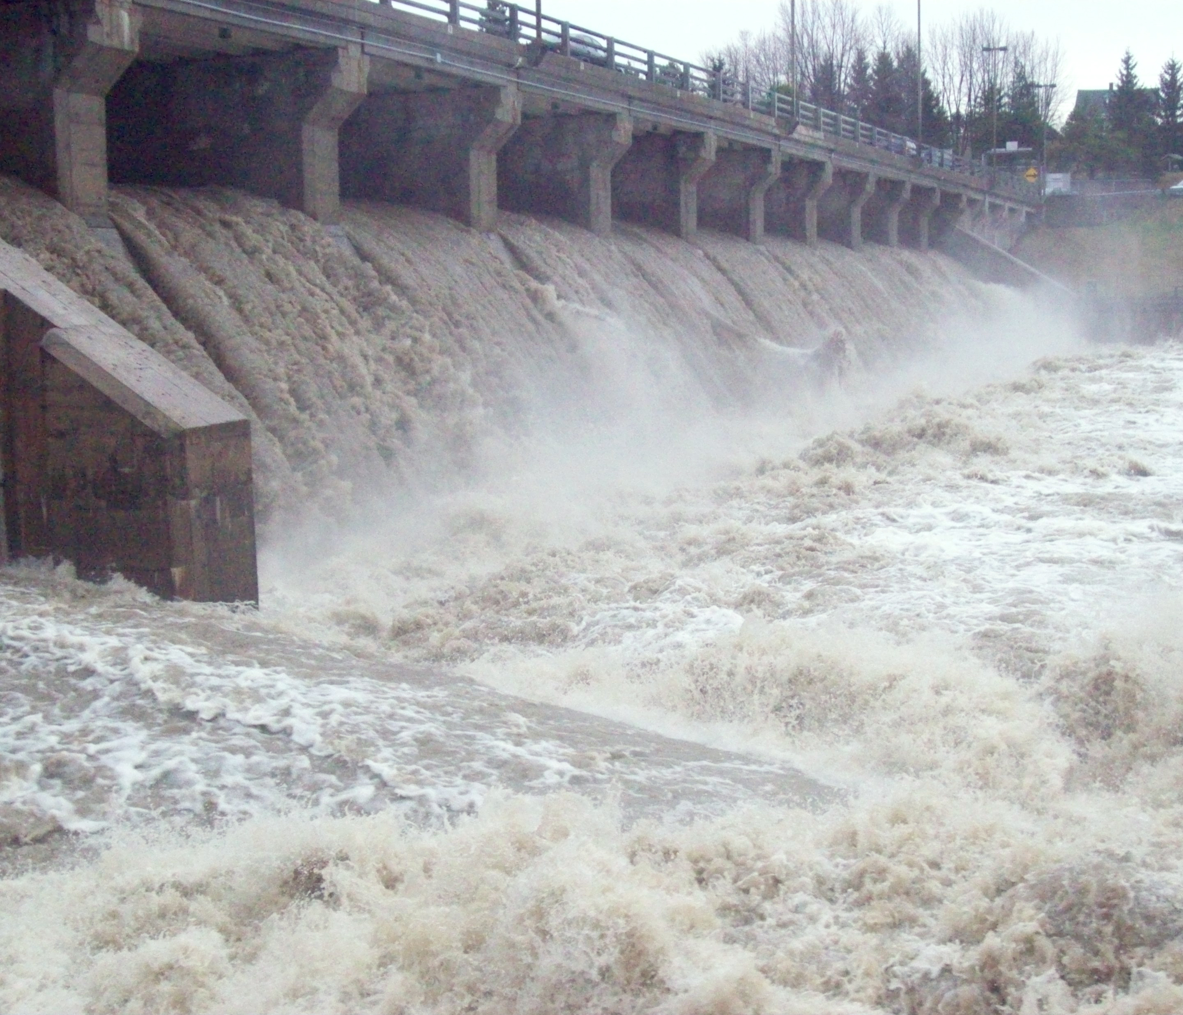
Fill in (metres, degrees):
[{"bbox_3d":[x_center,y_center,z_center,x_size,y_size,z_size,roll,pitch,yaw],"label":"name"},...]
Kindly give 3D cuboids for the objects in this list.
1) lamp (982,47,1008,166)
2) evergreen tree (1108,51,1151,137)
[{"bbox_3d":[30.378,-29.900,132.500,1.850,9.900,0.400,2,8,22],"label":"lamp"},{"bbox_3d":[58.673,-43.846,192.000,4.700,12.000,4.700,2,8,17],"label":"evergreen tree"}]

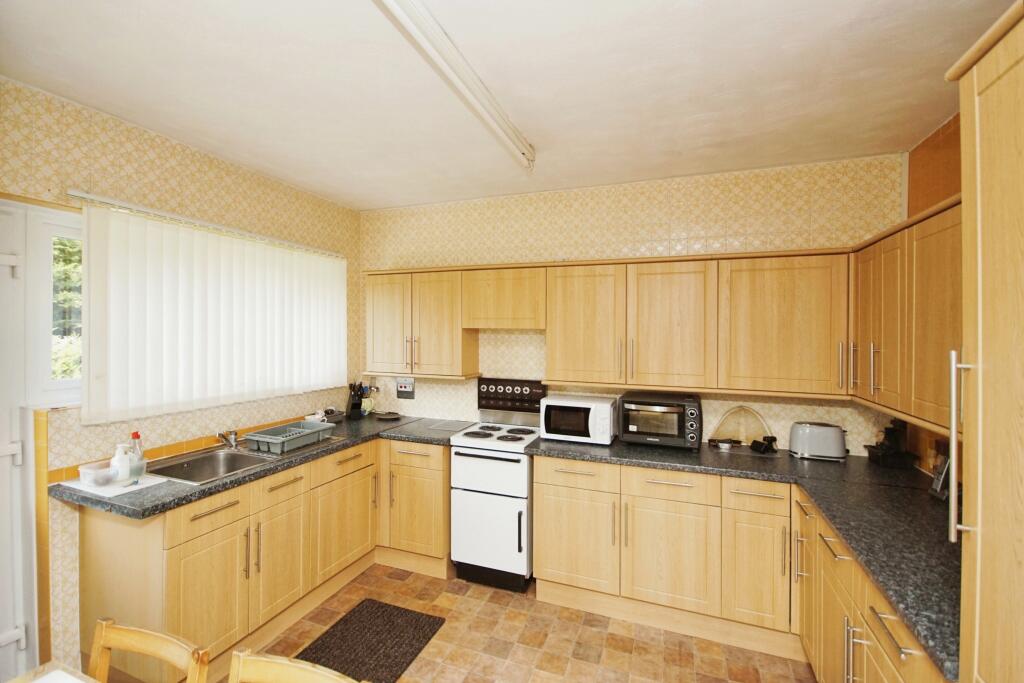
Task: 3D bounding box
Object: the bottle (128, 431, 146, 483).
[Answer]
[{"bbox_3d":[-1.696,0.520,2.055,0.066,0.210,0.050,-1,2,-39],"label":"bottle"}]

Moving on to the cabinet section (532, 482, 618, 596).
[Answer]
[{"bbox_3d":[0.460,1.108,2.846,0.493,0.564,0.570,1,1,21],"label":"cabinet section"}]

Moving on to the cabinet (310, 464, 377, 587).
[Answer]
[{"bbox_3d":[-1.270,1.091,2.861,0.560,0.560,0.550,1,1,21],"label":"cabinet"}]

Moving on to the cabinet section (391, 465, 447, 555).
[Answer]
[{"bbox_3d":[-0.516,1.090,3.212,0.390,0.563,0.570,1,1,21],"label":"cabinet section"}]

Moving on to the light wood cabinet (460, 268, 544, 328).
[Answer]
[{"bbox_3d":[-0.008,-0.279,3.135,0.600,0.396,0.291,1,1,21],"label":"light wood cabinet"}]

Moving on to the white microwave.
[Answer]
[{"bbox_3d":[0.448,0.500,2.980,0.445,0.250,0.320,1,1,21],"label":"white microwave"}]

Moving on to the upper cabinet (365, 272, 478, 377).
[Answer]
[{"bbox_3d":[-0.658,-0.129,3.381,0.795,0.720,0.300,1,1,21],"label":"upper cabinet"}]

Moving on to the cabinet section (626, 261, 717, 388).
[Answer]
[{"bbox_3d":[0.978,-0.099,2.793,0.497,0.721,0.320,1,1,21],"label":"cabinet section"}]

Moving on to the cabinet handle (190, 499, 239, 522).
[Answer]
[{"bbox_3d":[-1.286,0.729,1.966,0.035,0.013,0.220,1,1,21],"label":"cabinet handle"}]

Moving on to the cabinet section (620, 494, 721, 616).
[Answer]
[{"bbox_3d":[0.929,1.115,2.670,0.504,0.564,0.570,1,1,21],"label":"cabinet section"}]

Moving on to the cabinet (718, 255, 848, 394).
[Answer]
[{"bbox_3d":[1.496,-0.094,2.583,0.610,0.720,0.310,1,1,21],"label":"cabinet"}]

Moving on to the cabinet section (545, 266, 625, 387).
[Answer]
[{"bbox_3d":[0.512,-0.107,2.968,0.497,0.721,0.320,1,1,21],"label":"cabinet section"}]

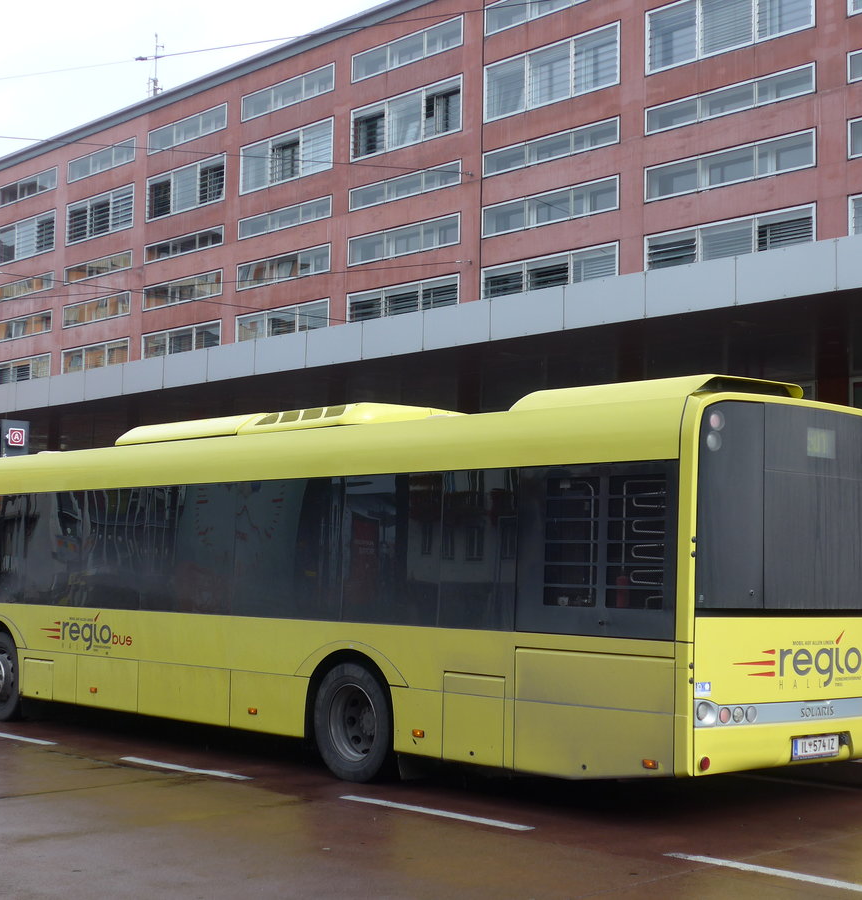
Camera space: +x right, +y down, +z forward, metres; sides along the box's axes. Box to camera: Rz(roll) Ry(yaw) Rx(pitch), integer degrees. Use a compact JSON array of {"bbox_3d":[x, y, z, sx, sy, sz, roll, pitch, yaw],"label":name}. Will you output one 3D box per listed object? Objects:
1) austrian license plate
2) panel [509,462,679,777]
[{"bbox_3d":[2.600,2.009,10.764,0.530,0.130,0.020,5,-6,-42],"label":"austrian license plate"},{"bbox_3d":[1.095,1.145,10.634,0.060,2.100,1.440,5,-6,-42],"label":"panel"}]

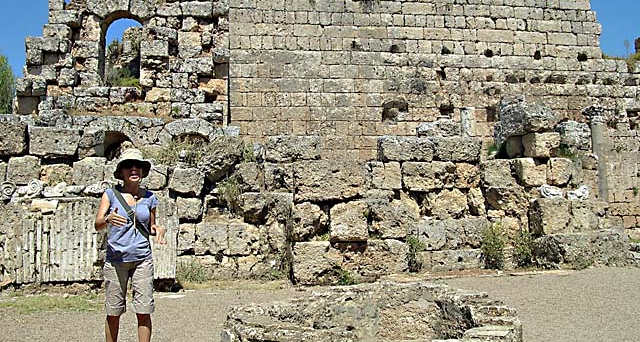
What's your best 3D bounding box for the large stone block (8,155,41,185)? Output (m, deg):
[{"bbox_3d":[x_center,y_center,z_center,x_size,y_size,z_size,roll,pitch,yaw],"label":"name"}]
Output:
[{"bbox_3d":[-3.878,-0.007,8.838,0.412,0.388,0.420,0,0,-9],"label":"large stone block"}]

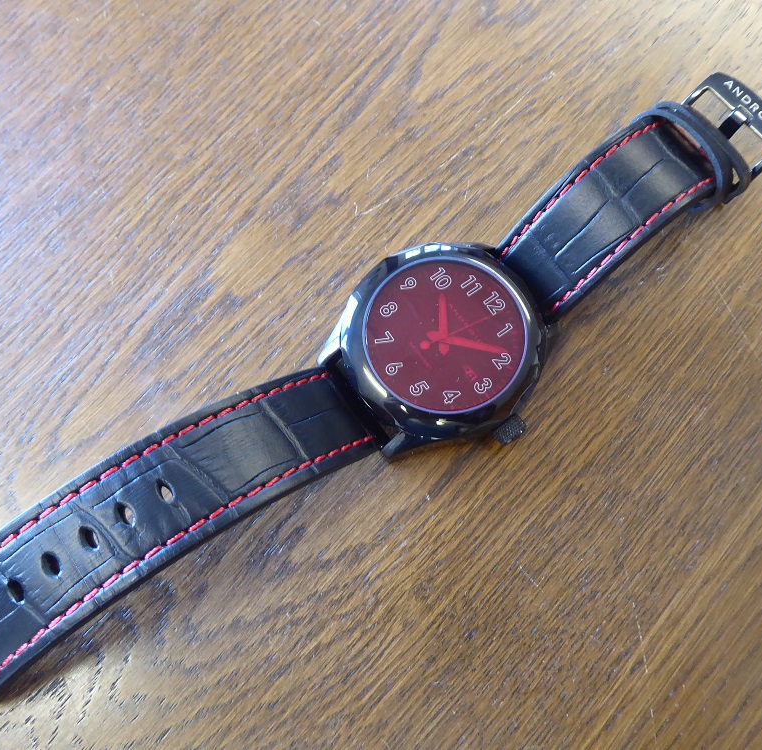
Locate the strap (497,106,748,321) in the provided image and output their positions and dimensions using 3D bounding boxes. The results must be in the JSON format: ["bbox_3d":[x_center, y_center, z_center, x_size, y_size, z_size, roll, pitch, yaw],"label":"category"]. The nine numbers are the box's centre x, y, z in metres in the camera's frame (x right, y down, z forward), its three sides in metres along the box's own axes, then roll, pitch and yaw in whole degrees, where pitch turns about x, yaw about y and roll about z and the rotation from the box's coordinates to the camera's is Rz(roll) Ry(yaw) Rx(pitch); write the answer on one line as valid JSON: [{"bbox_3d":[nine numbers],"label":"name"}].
[{"bbox_3d":[0.053,-0.037,0.162,0.059,0.021,0.024,-38,74,-9],"label":"strap"}]

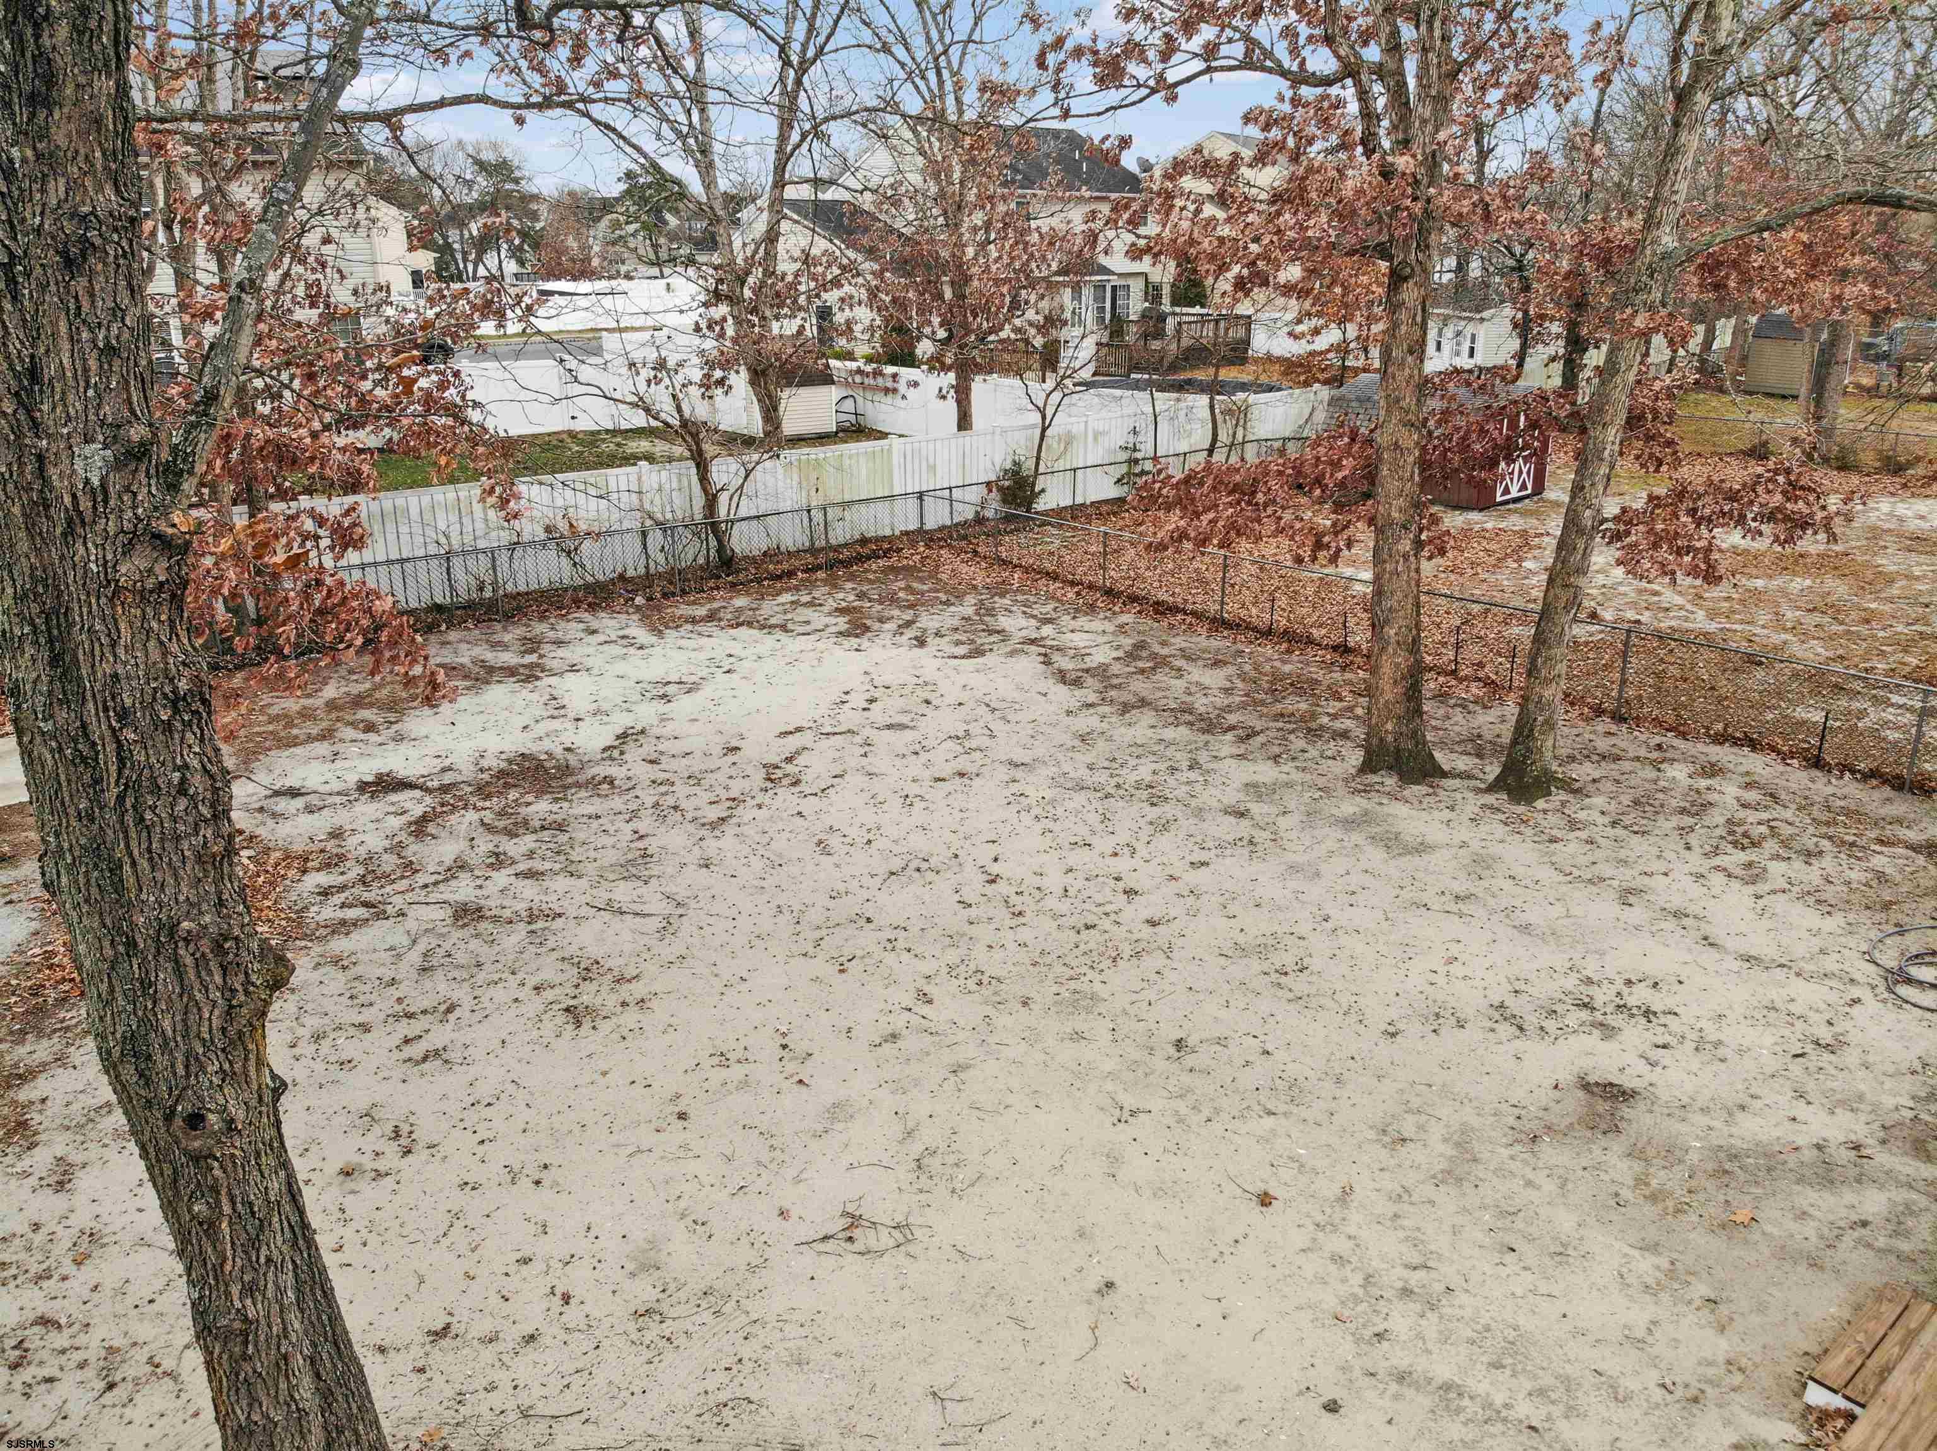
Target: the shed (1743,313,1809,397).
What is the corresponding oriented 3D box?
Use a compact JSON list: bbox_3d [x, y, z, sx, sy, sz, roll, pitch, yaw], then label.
[{"bbox_3d":[29.565,-13.196,47.650,2.660,2.750,2.520,-14,23,-33],"label":"shed"}]

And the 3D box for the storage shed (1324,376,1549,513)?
[{"bbox_3d":[11.167,-6.892,31.940,3.080,2.620,4.320,-16,25,-38],"label":"storage shed"}]

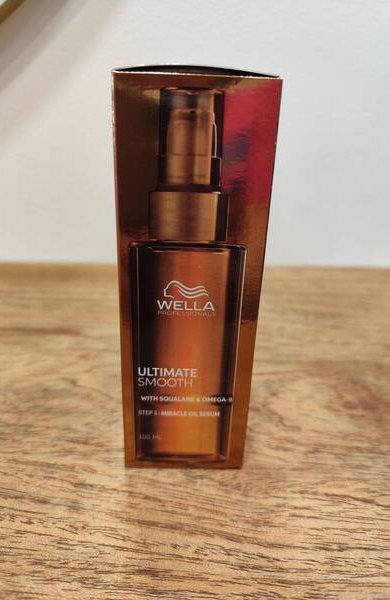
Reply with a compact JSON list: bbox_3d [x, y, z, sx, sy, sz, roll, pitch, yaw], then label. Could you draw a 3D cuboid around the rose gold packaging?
[{"bbox_3d":[-0.003,-0.007,0.178,0.053,0.159,0.053,2,21,-2],"label":"rose gold packaging"}]

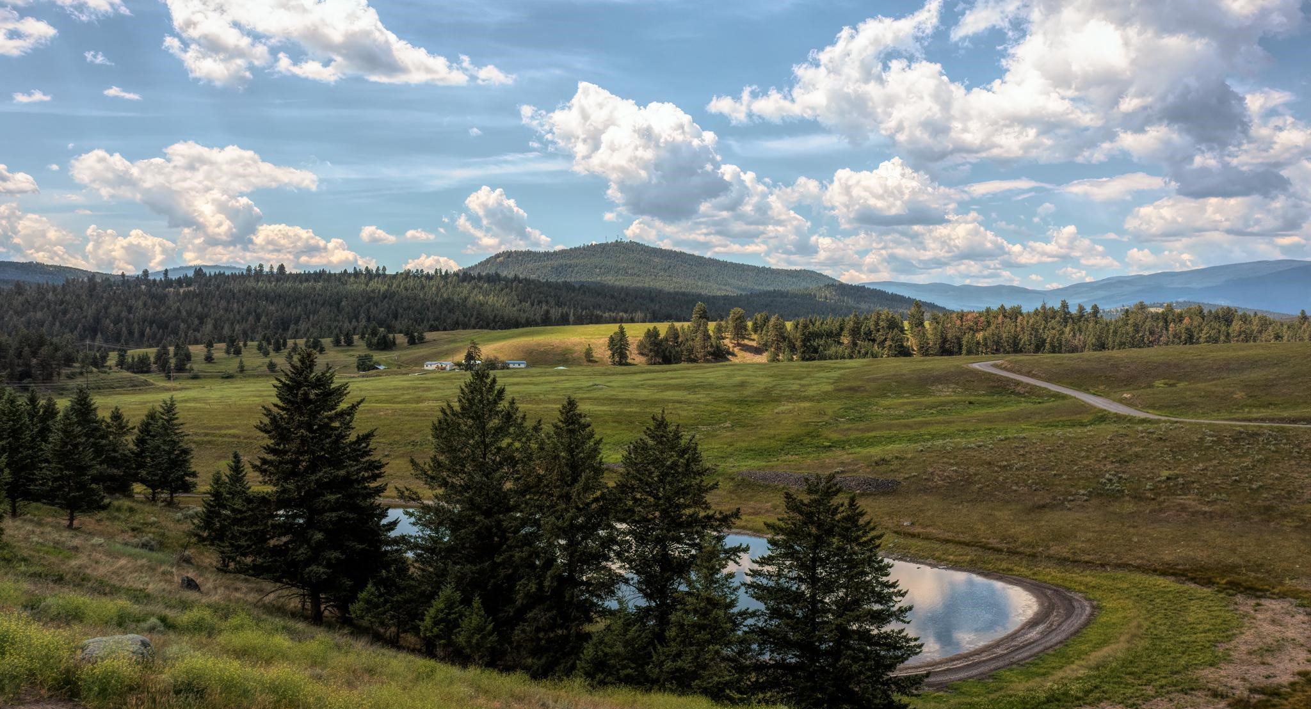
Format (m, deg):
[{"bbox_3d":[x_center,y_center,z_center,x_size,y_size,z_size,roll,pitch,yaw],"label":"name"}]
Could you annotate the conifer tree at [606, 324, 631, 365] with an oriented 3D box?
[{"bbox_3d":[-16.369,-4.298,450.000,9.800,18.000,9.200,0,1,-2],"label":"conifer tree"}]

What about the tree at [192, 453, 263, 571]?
[{"bbox_3d":[-16.781,6.113,40.000,2.700,4.600,2.600,-1,1,-23],"label":"tree"}]

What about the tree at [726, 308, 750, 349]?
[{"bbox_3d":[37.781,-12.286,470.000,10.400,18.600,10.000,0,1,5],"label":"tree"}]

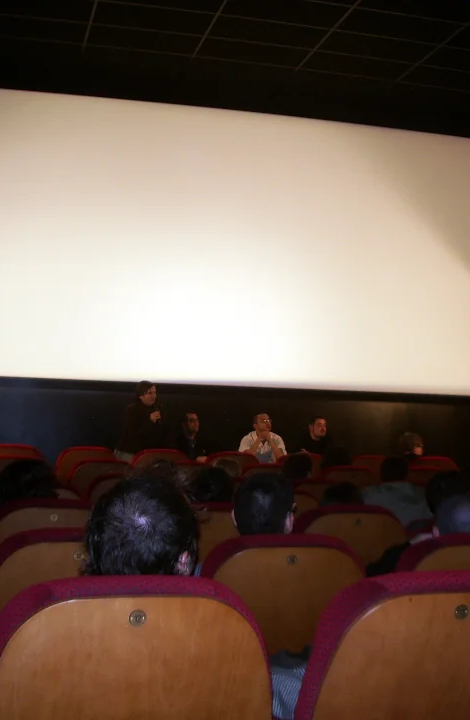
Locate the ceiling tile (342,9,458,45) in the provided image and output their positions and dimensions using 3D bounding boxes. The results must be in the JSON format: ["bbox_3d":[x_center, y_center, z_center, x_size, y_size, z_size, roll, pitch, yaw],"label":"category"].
[{"bbox_3d":[1.646,-3.343,9.740,1.200,0.030,0.600,2,-4,-14],"label":"ceiling tile"}]

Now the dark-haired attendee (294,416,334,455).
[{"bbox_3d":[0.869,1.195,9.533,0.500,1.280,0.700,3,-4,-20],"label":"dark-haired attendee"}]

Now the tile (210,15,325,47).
[{"bbox_3d":[0.339,-3.309,9.795,1.200,0.025,0.600,3,-5,-14],"label":"tile"}]

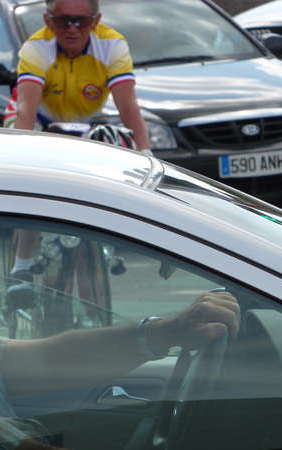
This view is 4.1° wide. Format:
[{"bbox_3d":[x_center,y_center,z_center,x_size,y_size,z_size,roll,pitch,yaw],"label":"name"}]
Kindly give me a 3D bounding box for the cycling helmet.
[{"bbox_3d":[-0.110,-0.280,13.800,0.205,0.160,0.270,-1,9,-7],"label":"cycling helmet"}]

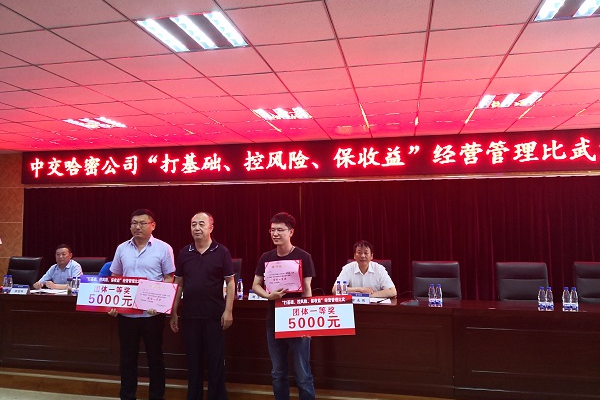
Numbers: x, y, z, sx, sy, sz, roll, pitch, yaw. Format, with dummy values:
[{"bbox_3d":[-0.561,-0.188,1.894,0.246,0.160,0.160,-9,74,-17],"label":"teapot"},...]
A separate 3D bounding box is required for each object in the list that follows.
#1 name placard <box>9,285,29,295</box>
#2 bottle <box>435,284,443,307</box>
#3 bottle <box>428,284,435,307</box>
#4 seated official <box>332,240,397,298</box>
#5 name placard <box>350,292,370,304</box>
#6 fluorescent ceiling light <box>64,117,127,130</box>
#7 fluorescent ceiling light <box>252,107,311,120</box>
[{"bbox_3d":[-2.937,0.944,4.942,0.210,0.098,0.075,-1,-3,12],"label":"name placard"},{"bbox_3d":[1.218,0.833,4.109,0.061,0.205,0.061,-1,-3,12],"label":"bottle"},{"bbox_3d":[1.159,0.834,4.110,0.061,0.205,0.061,-1,-3,12],"label":"bottle"},{"bbox_3d":[0.674,1.054,4.780,0.620,1.300,0.720,-1,-3,12],"label":"seated official"},{"bbox_3d":[0.543,0.897,4.266,0.200,0.098,0.075,-1,-3,12],"label":"name placard"},{"bbox_3d":[-2.544,-0.981,5.880,0.580,0.060,0.570,-1,-3,12],"label":"fluorescent ceiling light"},{"bbox_3d":[-0.197,-1.014,5.379,0.580,0.060,0.570,-1,-3,12],"label":"fluorescent ceiling light"}]

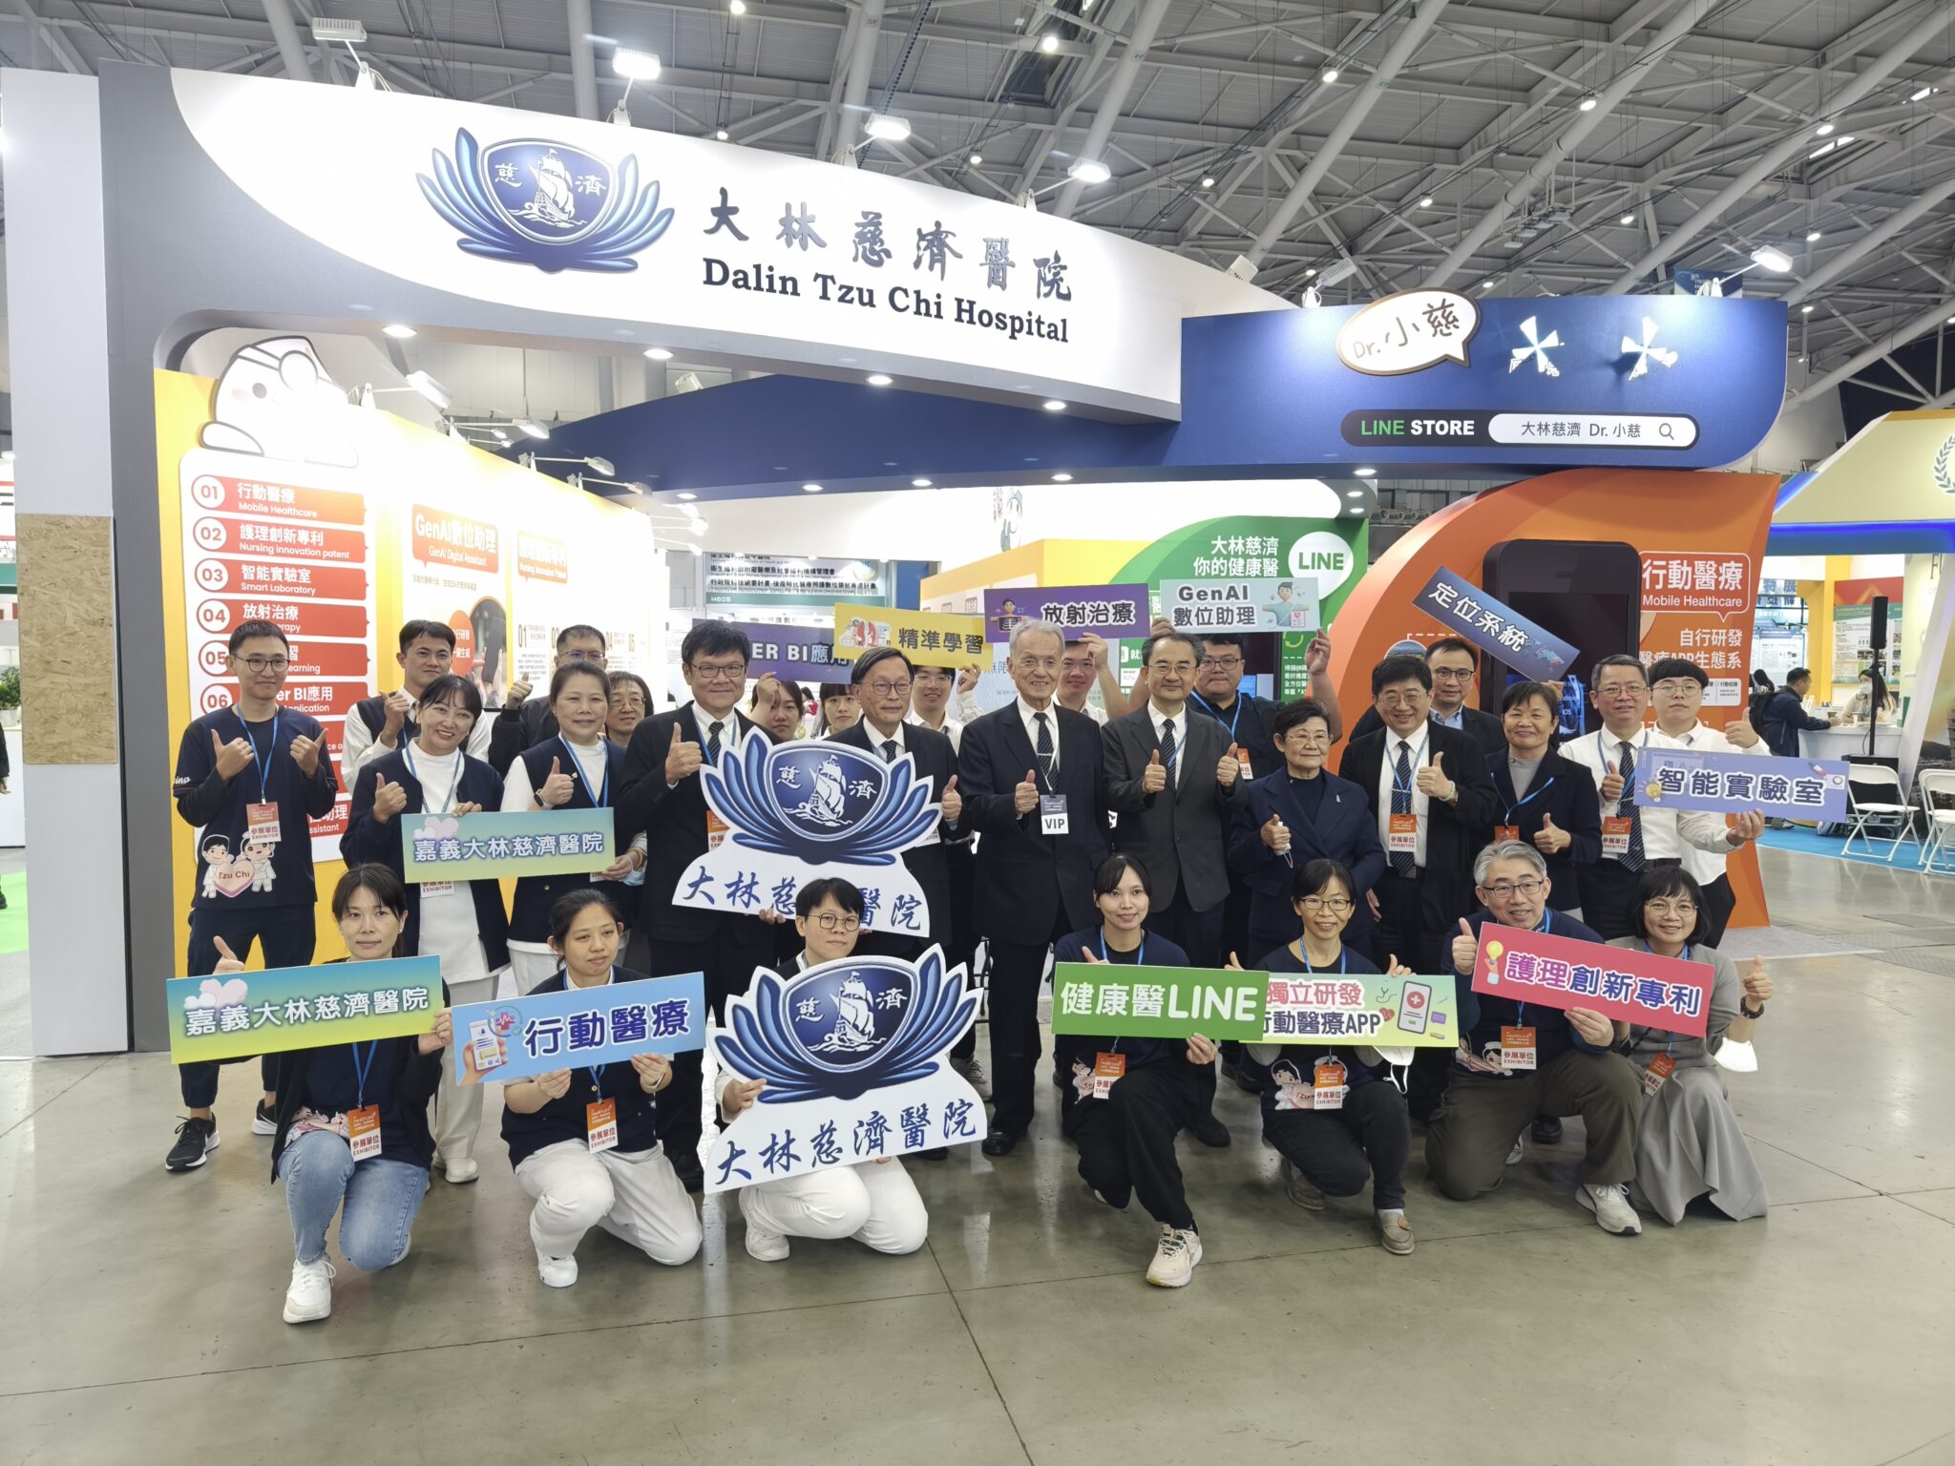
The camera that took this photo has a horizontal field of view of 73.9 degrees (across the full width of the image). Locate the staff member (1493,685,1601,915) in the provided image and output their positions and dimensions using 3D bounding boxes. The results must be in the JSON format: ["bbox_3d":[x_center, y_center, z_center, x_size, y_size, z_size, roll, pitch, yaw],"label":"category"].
[{"bbox_3d":[1.900,0.594,4.360,0.430,1.530,0.360,2,4,27],"label":"staff member"}]

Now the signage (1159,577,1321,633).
[{"bbox_3d":[0.980,-0.470,4.860,0.600,0.200,0.012,-2,-2,3],"label":"signage"}]

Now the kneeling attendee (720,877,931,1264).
[{"bbox_3d":[-0.415,0.896,3.660,0.560,0.970,0.680,0,3,-7],"label":"kneeling attendee"}]

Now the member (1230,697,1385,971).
[{"bbox_3d":[1.074,0.614,4.200,0.500,1.500,0.360,1,3,9],"label":"member"}]

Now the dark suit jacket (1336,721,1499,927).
[{"bbox_3d":[1.532,0.323,4.500,0.560,0.724,0.340,1,3,20],"label":"dark suit jacket"}]

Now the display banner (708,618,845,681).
[{"bbox_3d":[-0.744,-0.299,4.850,0.620,0.200,0.020,4,2,-5],"label":"display banner"}]

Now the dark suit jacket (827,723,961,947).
[{"bbox_3d":[-0.290,0.325,4.280,0.500,0.740,0.340,0,3,-5],"label":"dark suit jacket"}]

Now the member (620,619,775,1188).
[{"bbox_3d":[-0.845,0.496,3.980,0.530,1.688,0.400,-1,3,-12],"label":"member"}]

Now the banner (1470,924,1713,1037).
[{"bbox_3d":[1.730,0.700,3.680,0.600,0.200,0.012,9,-7,26],"label":"banner"}]

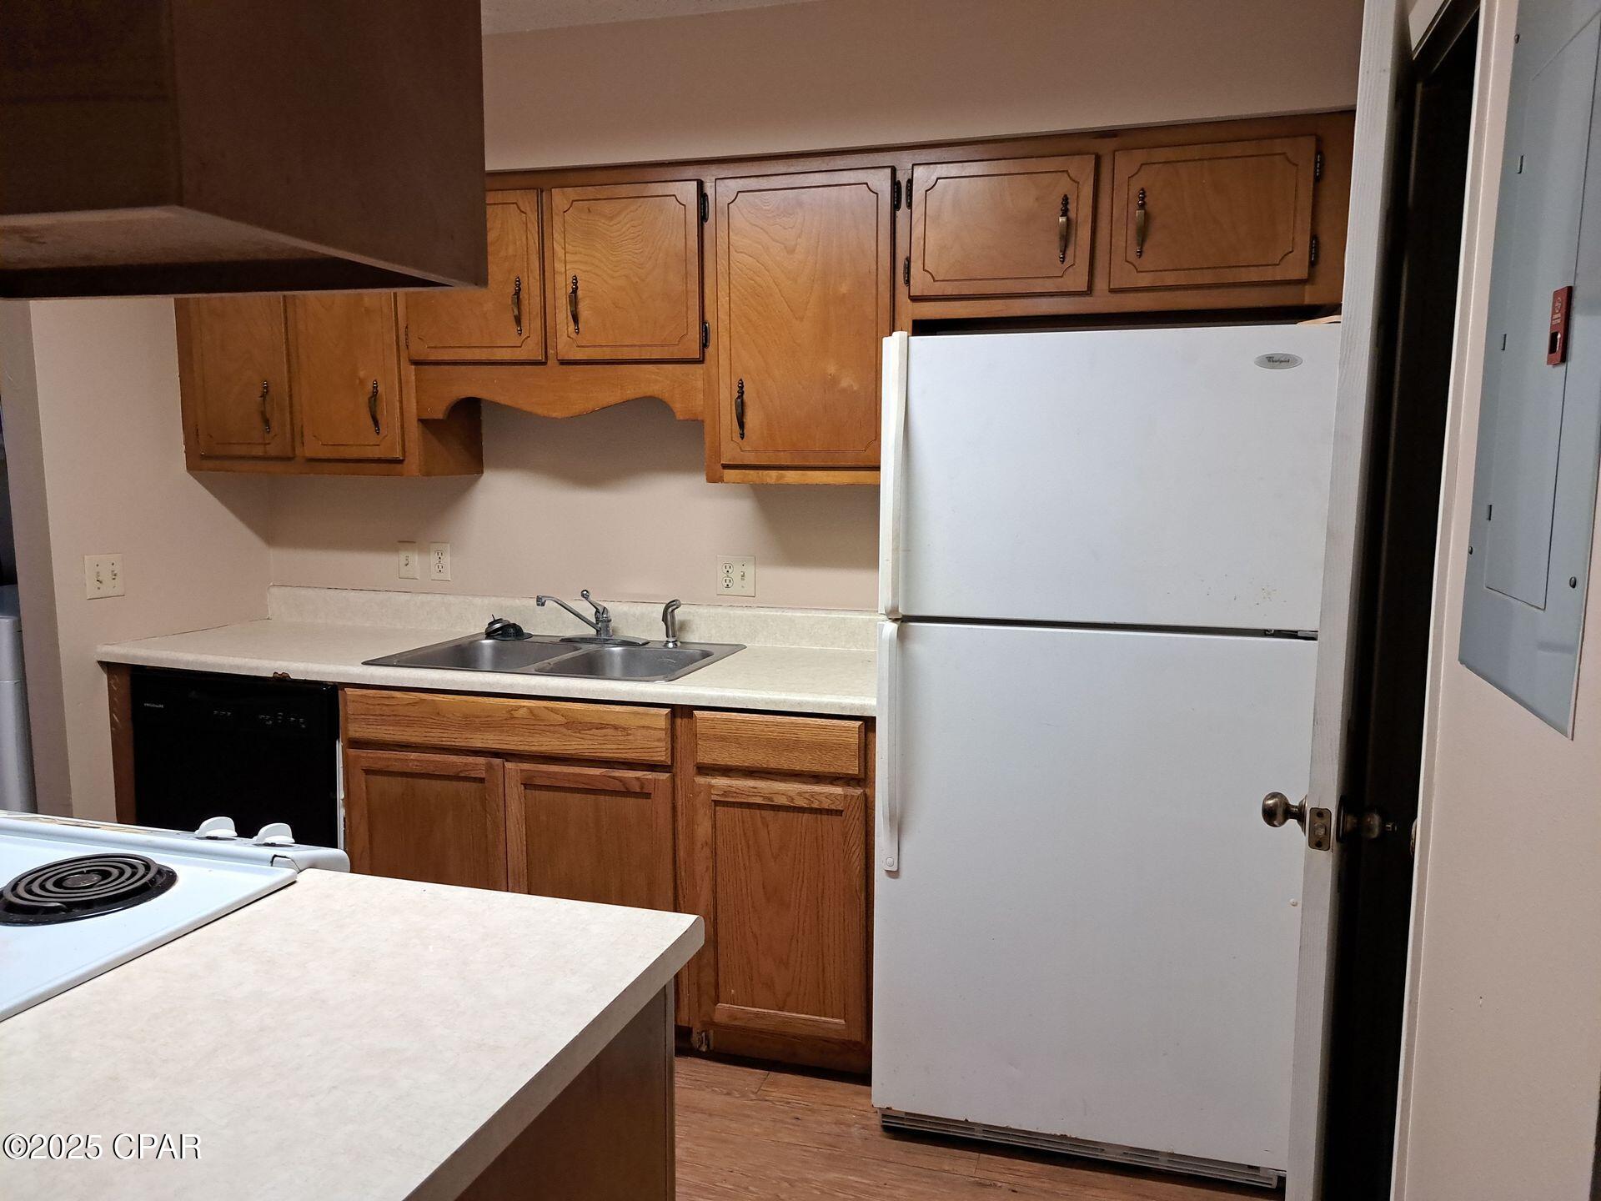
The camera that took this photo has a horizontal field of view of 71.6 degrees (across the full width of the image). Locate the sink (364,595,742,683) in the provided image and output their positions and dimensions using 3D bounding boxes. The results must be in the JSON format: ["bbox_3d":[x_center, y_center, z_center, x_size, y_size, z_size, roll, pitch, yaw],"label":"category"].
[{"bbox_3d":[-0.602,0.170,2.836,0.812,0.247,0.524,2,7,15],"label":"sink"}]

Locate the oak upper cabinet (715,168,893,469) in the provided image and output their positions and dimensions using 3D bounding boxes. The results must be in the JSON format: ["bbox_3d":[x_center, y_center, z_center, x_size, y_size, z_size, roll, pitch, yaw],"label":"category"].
[{"bbox_3d":[0.050,-0.670,2.744,0.466,0.723,0.338,2,7,15],"label":"oak upper cabinet"}]

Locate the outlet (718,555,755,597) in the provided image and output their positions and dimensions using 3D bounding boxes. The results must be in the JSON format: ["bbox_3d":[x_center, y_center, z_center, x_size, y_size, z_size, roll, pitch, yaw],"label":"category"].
[{"bbox_3d":[-0.177,-0.067,3.048,0.112,0.114,0.010,2,7,15],"label":"outlet"}]

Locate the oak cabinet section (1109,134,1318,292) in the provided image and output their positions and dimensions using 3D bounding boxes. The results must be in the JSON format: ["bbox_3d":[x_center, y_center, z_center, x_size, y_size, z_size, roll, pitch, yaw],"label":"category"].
[{"bbox_3d":[0.909,-0.828,2.492,0.398,0.290,0.325,2,7,16],"label":"oak cabinet section"}]

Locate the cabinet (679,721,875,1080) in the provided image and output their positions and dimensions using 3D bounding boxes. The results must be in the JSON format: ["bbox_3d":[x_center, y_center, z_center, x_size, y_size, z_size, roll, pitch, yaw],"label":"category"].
[{"bbox_3d":[0.032,0.630,2.748,0.459,0.867,0.627,2,7,15],"label":"cabinet"}]

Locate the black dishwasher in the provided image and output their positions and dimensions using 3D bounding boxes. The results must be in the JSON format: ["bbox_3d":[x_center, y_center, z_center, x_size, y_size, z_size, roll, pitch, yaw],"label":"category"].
[{"bbox_3d":[-1.358,0.580,3.115,0.618,0.865,0.615,2,7,15],"label":"black dishwasher"}]

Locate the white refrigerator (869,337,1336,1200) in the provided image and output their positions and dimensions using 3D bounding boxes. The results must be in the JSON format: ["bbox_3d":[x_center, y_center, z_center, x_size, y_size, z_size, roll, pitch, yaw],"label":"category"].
[{"bbox_3d":[0.623,0.295,2.406,0.783,1.653,0.791,2,7,15],"label":"white refrigerator"}]

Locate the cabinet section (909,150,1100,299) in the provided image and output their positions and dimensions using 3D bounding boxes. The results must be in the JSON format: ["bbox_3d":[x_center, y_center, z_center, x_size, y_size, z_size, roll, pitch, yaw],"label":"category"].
[{"bbox_3d":[0.490,-0.841,2.614,0.399,0.296,0.325,2,7,16],"label":"cabinet section"}]

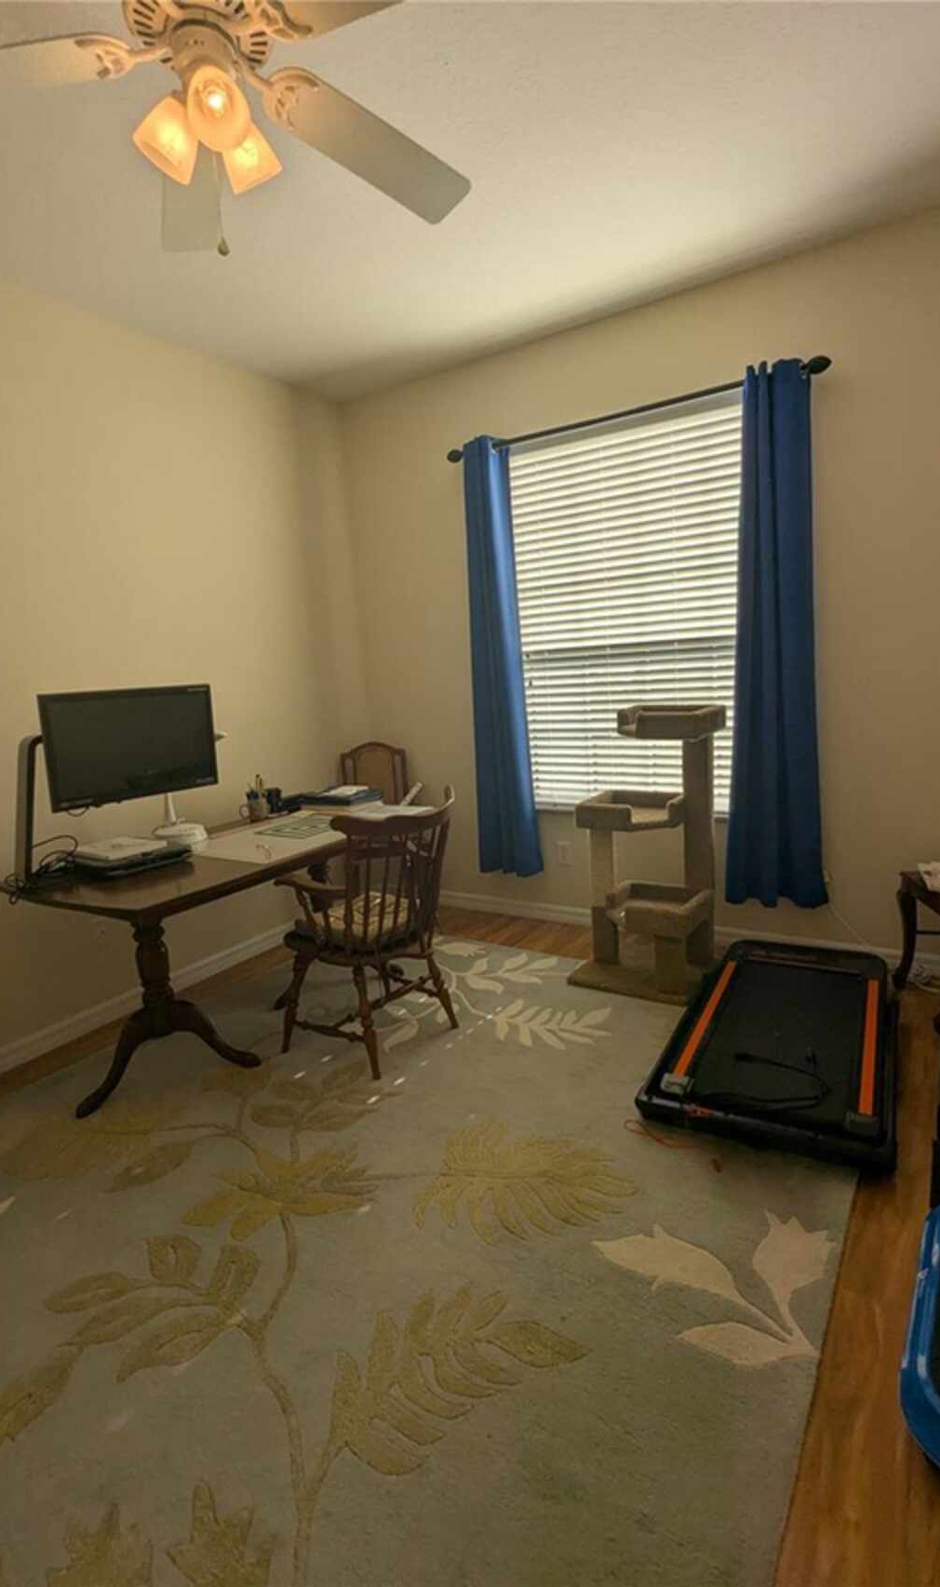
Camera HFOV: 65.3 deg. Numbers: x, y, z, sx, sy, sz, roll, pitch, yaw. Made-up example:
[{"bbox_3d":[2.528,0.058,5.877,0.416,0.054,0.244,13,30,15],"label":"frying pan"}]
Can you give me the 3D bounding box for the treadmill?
[{"bbox_3d":[1.059,0.793,2.472,0.640,0.125,1.200,2,12,30],"label":"treadmill"}]

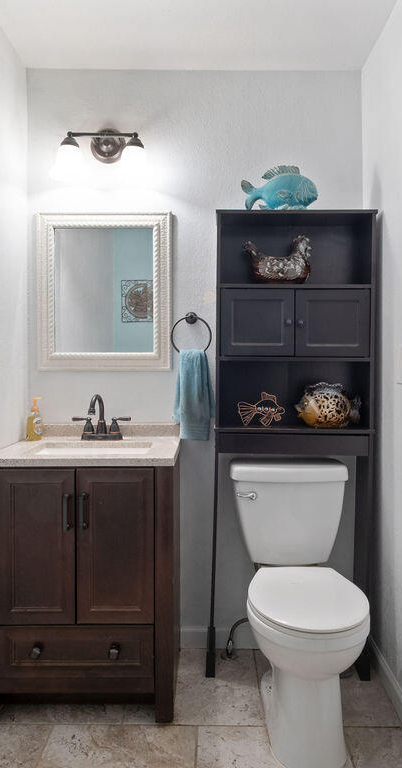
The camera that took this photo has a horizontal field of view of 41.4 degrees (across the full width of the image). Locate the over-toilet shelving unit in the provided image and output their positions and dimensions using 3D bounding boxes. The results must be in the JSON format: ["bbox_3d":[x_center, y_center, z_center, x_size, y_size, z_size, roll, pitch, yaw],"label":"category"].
[{"bbox_3d":[0.334,0.218,2.035,0.600,1.710,0.200,1,1,1],"label":"over-toilet shelving unit"}]

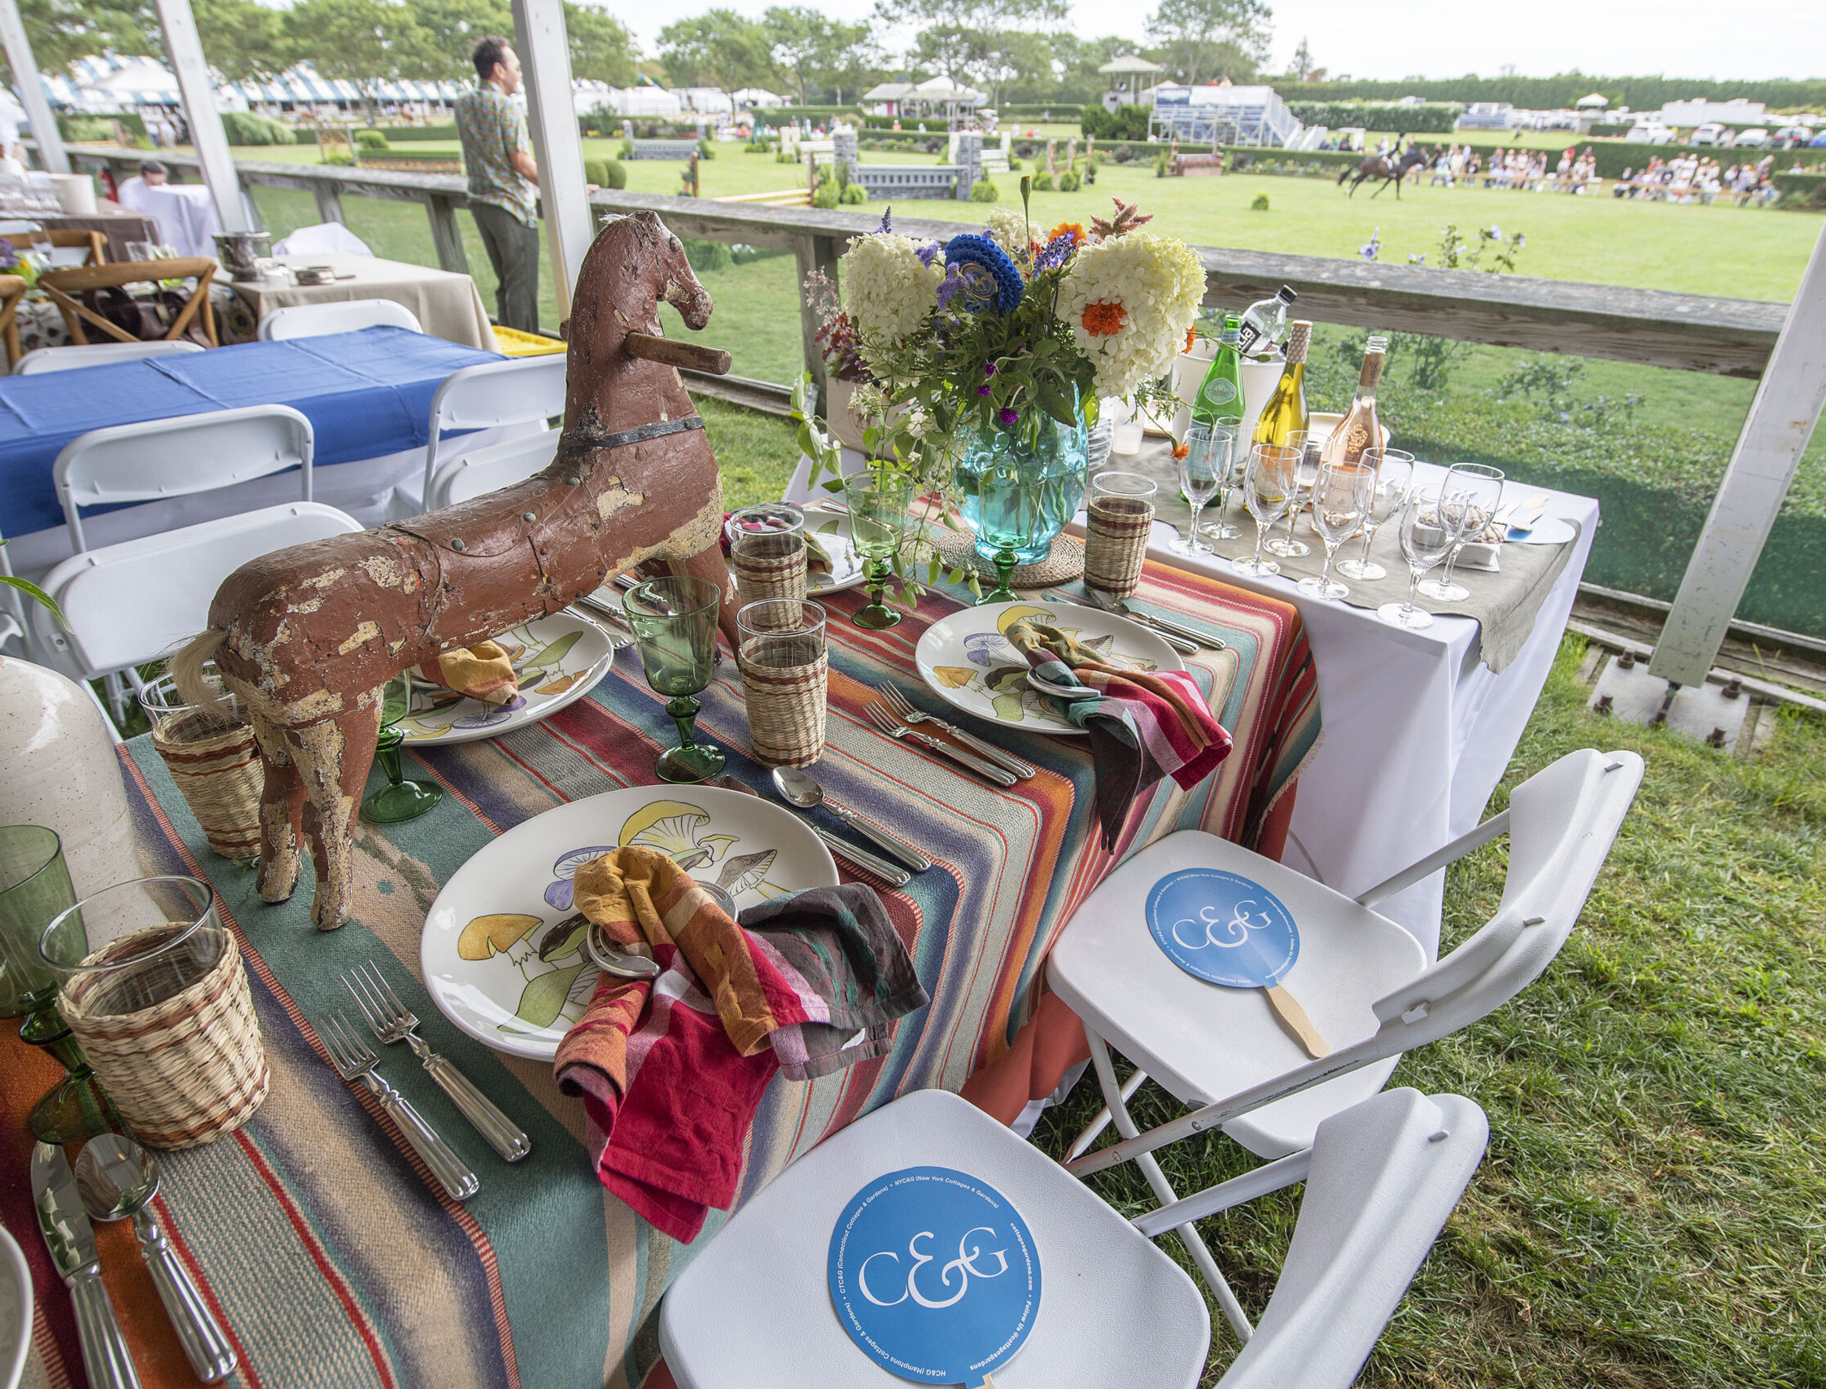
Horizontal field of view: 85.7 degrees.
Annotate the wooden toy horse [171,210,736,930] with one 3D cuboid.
[{"bbox_3d":[-0.380,-0.142,0.900,0.230,0.520,0.600,21,37,31],"label":"wooden toy horse"}]

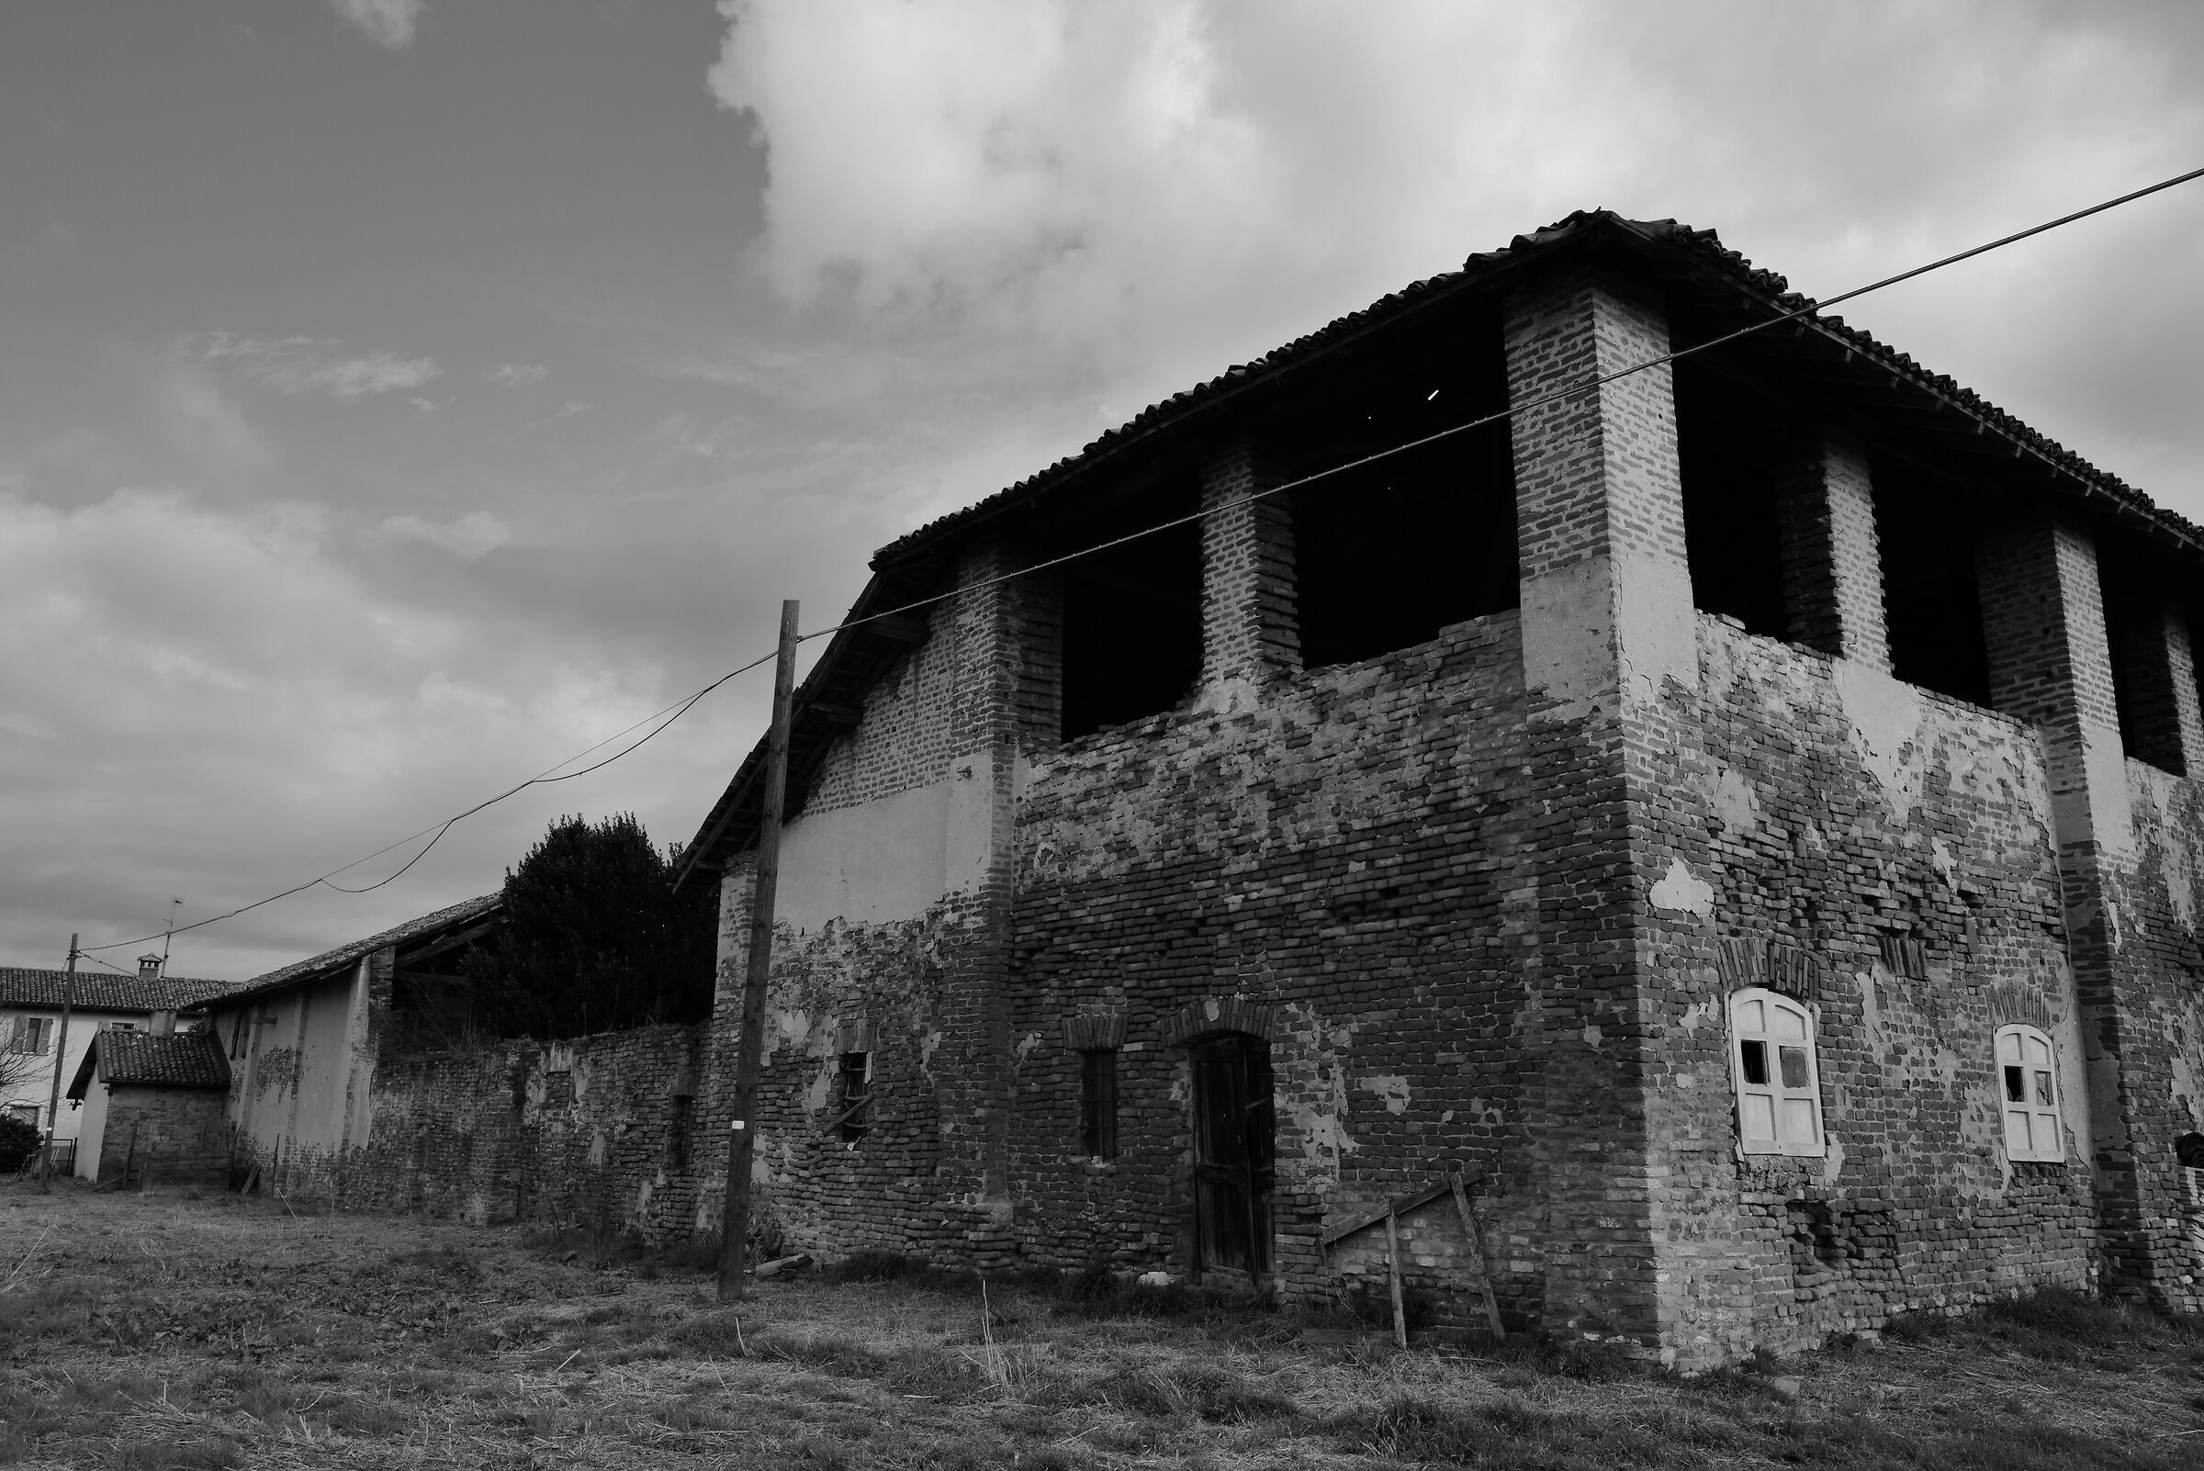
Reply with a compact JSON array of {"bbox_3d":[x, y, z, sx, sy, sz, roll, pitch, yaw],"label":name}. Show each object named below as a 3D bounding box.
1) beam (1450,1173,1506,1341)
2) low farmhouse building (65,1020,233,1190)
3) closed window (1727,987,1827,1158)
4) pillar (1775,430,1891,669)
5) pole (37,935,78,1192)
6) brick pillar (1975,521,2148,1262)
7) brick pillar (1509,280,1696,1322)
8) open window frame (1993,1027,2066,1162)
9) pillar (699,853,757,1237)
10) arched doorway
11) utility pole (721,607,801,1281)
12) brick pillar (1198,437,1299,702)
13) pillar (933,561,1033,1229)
[{"bbox_3d":[2.443,3.366,11.114,0.060,1.099,0.075,19,-46,-31],"label":"beam"},{"bbox_3d":[-20.834,8.119,37.446,2.555,3.325,3.360,12,-18,-38],"label":"low farmhouse building"},{"bbox_3d":[4.625,2.317,11.789,1.063,1.135,0.100,11,-17,-37],"label":"closed window"},{"bbox_3d":[6.274,-1.539,14.792,0.840,2.030,0.476,12,-18,-38],"label":"pillar"},{"bbox_3d":[-22.028,6.866,36.239,0.182,5.306,0.182,10,-17,-38],"label":"pole"},{"bbox_3d":[8.785,1.336,15.423,0.880,6.720,0.700,11,-17,-37],"label":"brick pillar"},{"bbox_3d":[3.393,0.348,11.283,0.880,6.930,0.750,11,-17,-37],"label":"brick pillar"},{"bbox_3d":[8.042,3.103,14.917,1.106,1.183,0.091,12,-18,-38],"label":"open window frame"},{"bbox_3d":[-4.219,3.740,20.652,0.630,4.620,0.875,12,-18,-38],"label":"pillar"},{"bbox_3d":[1.035,3.263,13.389,0.200,1.874,0.927,11,-17,-37],"label":"arched doorway"},{"bbox_3d":[-2.620,1.521,13.255,0.182,5.407,0.182,14,-19,-37],"label":"utility pole"},{"bbox_3d":[1.242,-1.357,14.443,0.490,2.150,0.675,11,-17,-37],"label":"brick pillar"},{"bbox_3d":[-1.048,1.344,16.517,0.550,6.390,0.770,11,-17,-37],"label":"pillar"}]

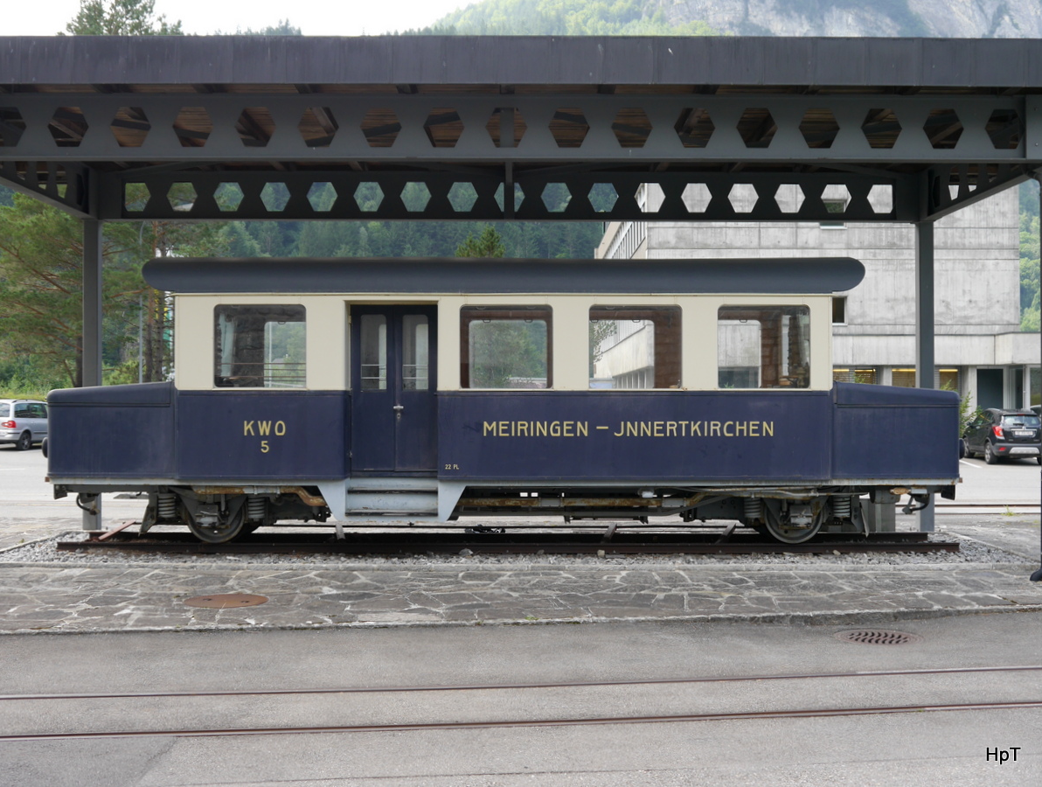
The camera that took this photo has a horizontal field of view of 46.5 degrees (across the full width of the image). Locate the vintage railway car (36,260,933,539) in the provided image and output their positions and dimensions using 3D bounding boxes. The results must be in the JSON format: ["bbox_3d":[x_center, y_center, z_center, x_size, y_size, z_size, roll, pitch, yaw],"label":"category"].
[{"bbox_3d":[-0.190,0.040,14.150,10.300,3.250,2.620,0,0,0],"label":"vintage railway car"}]

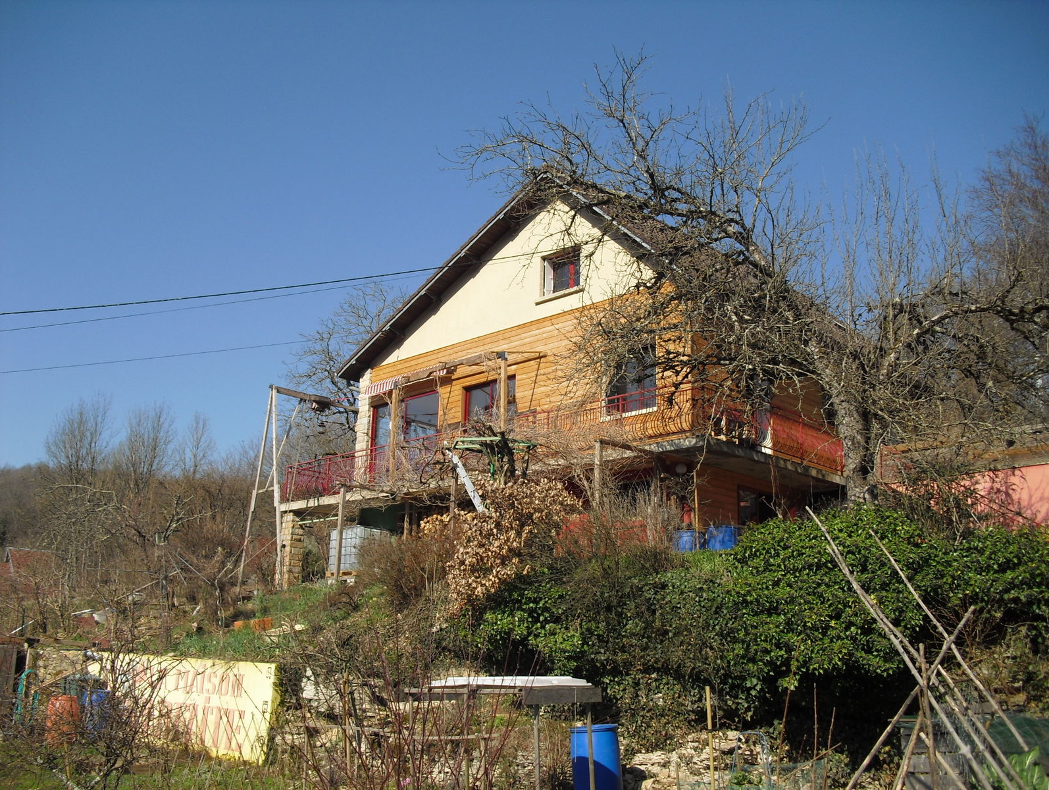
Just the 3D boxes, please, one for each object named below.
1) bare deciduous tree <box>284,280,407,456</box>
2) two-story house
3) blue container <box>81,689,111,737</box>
[{"bbox_3d":[-4.555,0.558,35.353,6.800,9.220,6.800,-12,-20,41],"label":"bare deciduous tree"},{"bbox_3d":[2.631,0.761,27.719,12.474,8.930,11.907,-12,-20,41],"label":"two-story house"},{"bbox_3d":[-8.446,6.296,21.600,0.580,0.920,0.580,-12,-20,41],"label":"blue container"}]

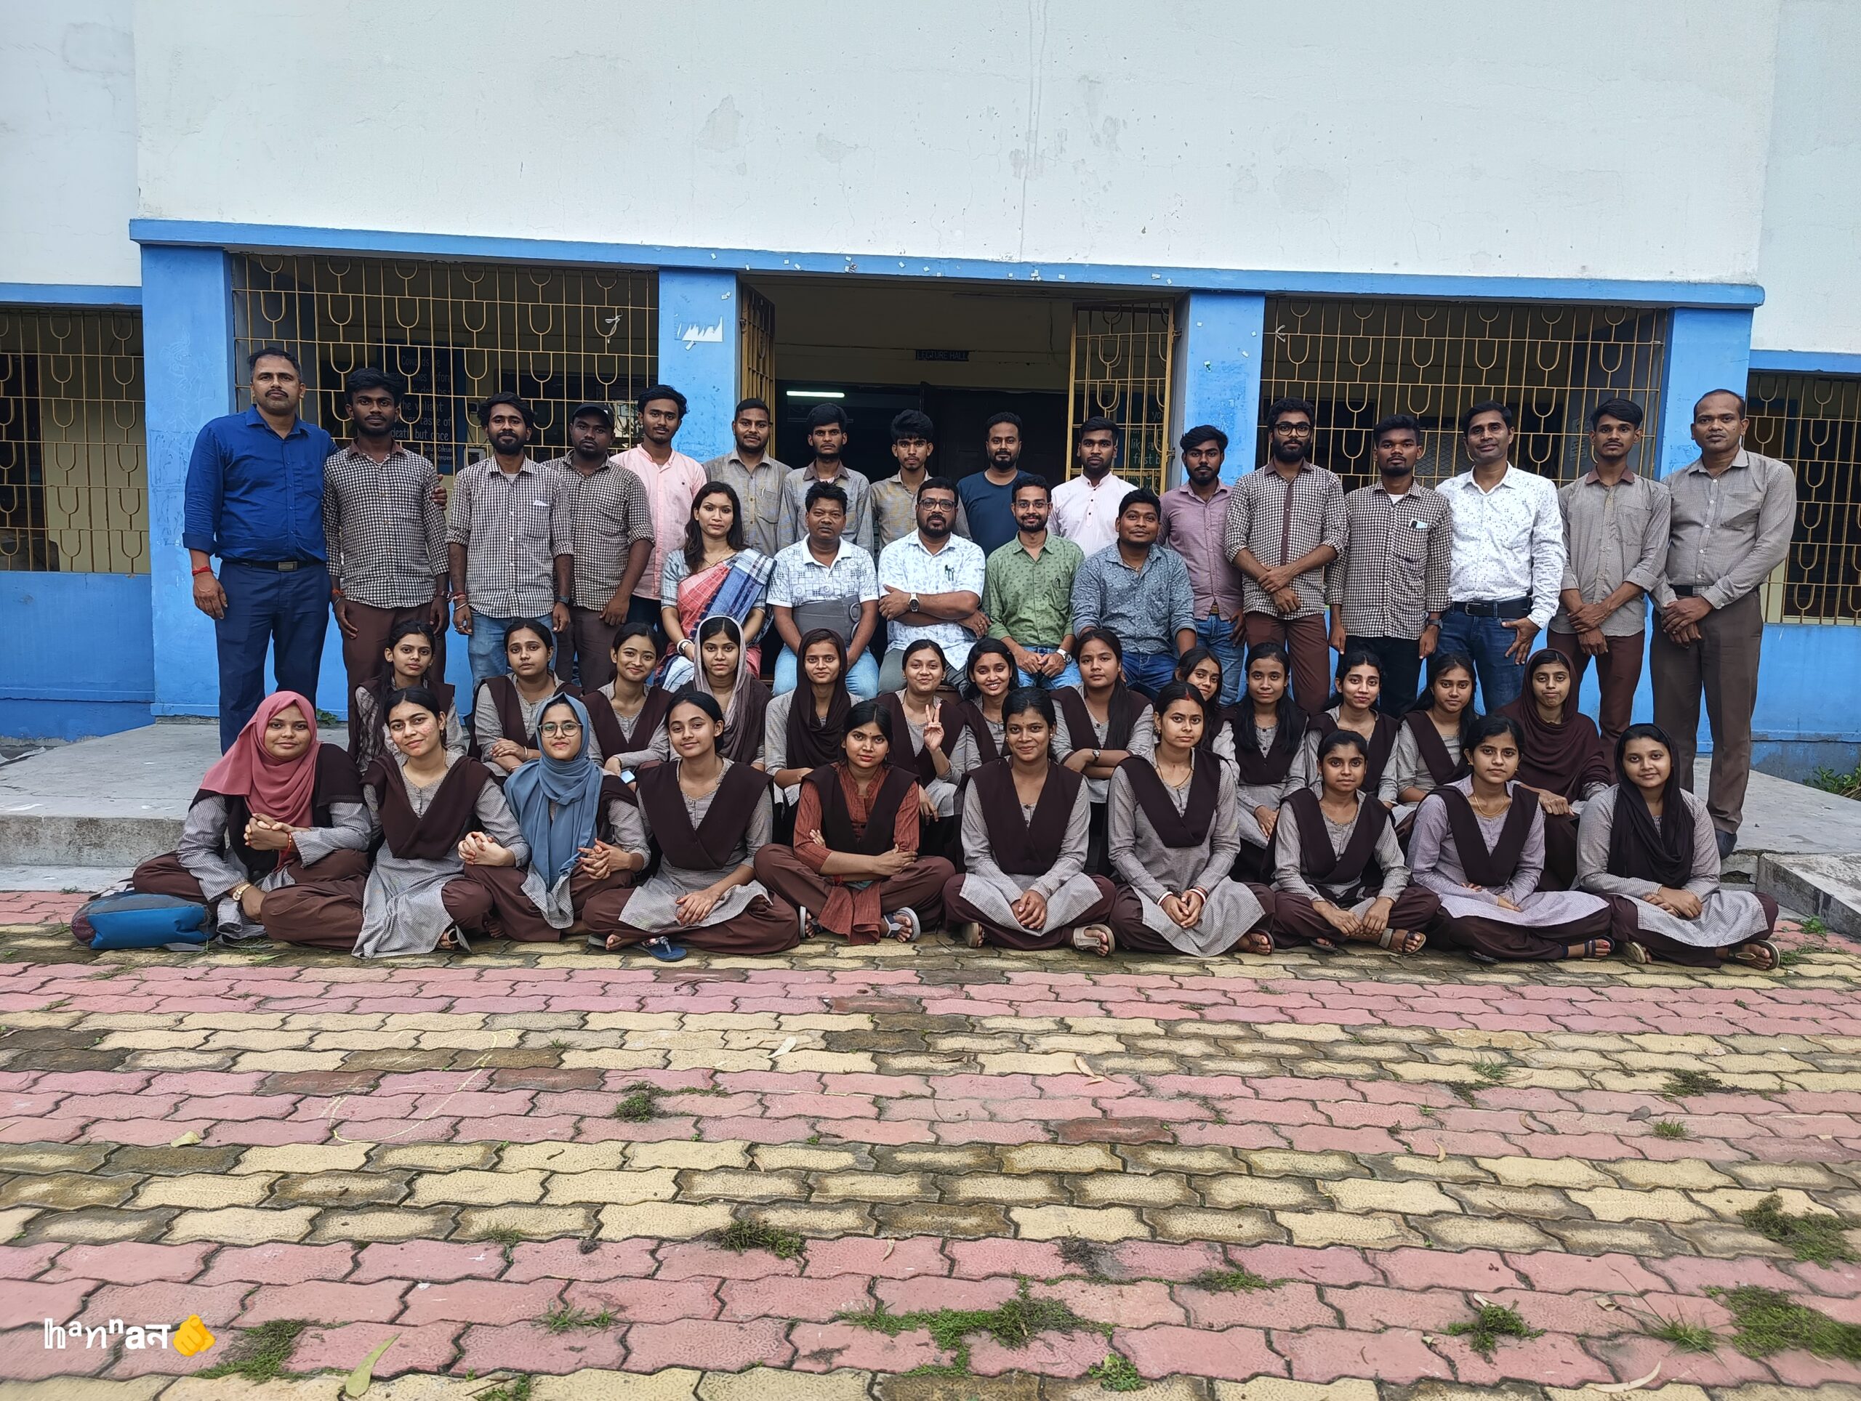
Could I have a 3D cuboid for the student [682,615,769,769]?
[{"bbox_3d":[-0.754,0.174,4.508,0.460,0.947,0.620,1,6,-6],"label":"student"}]

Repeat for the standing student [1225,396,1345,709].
[{"bbox_3d":[1.388,-0.356,4.916,0.490,1.665,0.320,3,6,13],"label":"standing student"}]

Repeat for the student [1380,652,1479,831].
[{"bbox_3d":[1.839,0.276,4.521,0.460,0.889,0.620,3,6,16],"label":"student"}]

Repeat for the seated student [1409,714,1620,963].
[{"bbox_3d":[1.885,0.405,4.019,0.660,0.720,0.620,3,6,19],"label":"seated student"}]

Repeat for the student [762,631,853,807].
[{"bbox_3d":[-0.421,0.207,4.457,0.420,0.921,0.660,1,5,-4],"label":"student"}]

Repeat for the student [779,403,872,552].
[{"bbox_3d":[-0.467,-0.459,5.482,0.470,1.698,0.280,1,5,-5],"label":"student"}]

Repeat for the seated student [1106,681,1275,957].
[{"bbox_3d":[0.831,0.342,3.965,0.550,0.799,0.590,2,5,7],"label":"seated student"}]

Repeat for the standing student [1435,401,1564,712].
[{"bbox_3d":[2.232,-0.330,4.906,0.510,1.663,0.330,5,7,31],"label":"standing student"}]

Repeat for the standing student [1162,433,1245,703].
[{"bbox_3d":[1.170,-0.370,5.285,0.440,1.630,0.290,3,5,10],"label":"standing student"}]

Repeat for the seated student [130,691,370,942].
[{"bbox_3d":[-2.104,0.326,3.909,0.680,0.701,0.600,0,5,-20],"label":"seated student"}]

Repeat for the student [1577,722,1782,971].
[{"bbox_3d":[2.432,0.427,4.050,0.650,0.720,0.620,4,6,23],"label":"student"}]

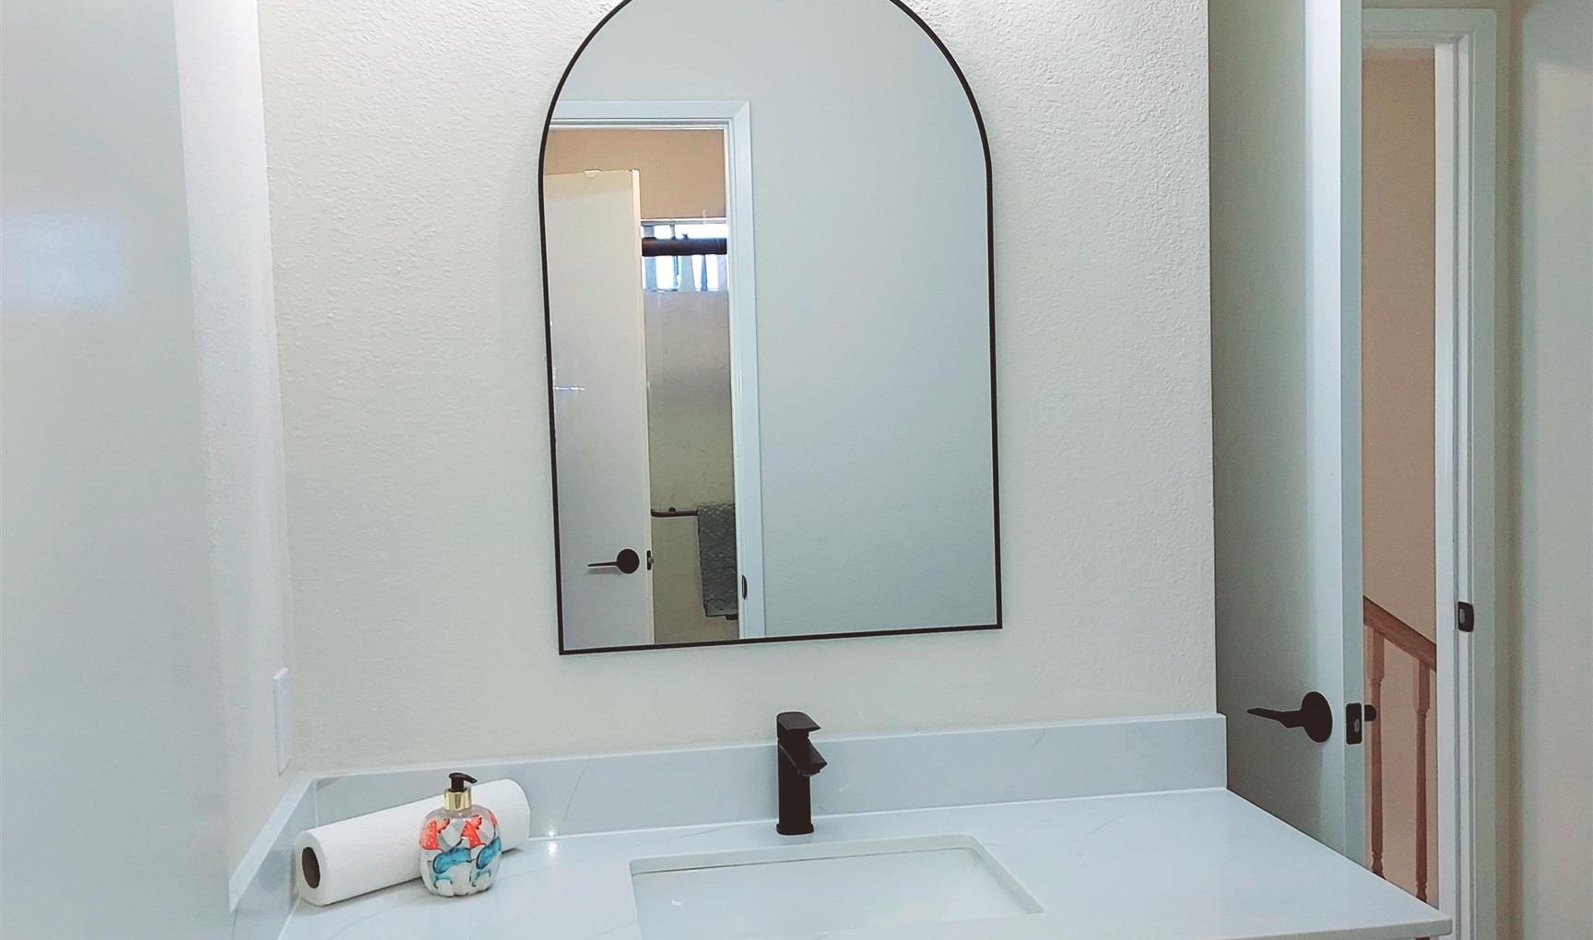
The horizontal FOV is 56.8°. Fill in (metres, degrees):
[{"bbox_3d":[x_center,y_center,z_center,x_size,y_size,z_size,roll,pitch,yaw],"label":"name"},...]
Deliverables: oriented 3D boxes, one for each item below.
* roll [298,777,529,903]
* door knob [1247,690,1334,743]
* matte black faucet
[{"bbox_3d":[-0.467,0.457,1.813,0.088,0.088,0.283,1,4,41],"label":"roll"},{"bbox_3d":[0.688,0.344,2.062,0.052,0.069,0.136,-2,3,-17],"label":"door knob"},{"bbox_3d":[0.004,0.403,1.907,0.047,0.162,0.168,-2,3,-9],"label":"matte black faucet"}]

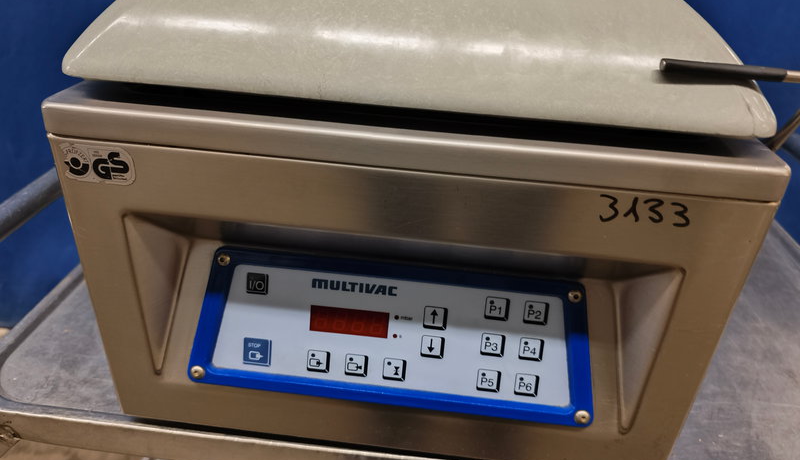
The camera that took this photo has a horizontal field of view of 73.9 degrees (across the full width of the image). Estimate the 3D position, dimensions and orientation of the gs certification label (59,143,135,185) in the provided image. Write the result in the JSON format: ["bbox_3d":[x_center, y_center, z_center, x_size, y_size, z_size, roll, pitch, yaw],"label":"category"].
[{"bbox_3d":[-0.165,-0.036,0.292,0.041,0.023,0.001,5,28,3],"label":"gs certification label"}]

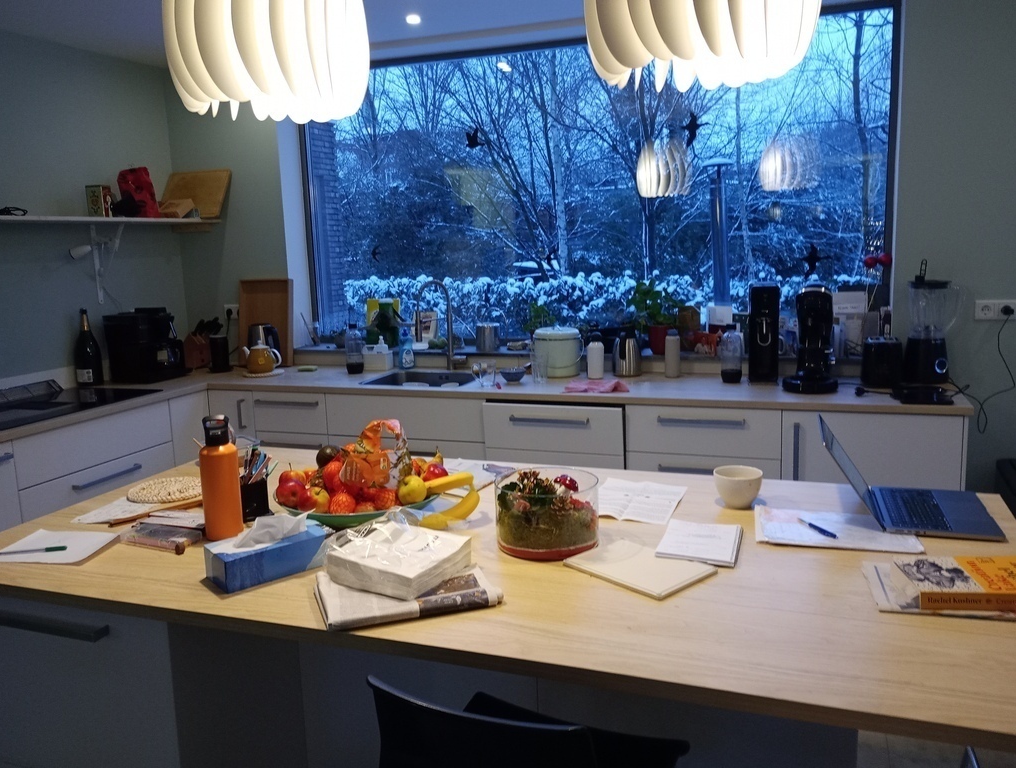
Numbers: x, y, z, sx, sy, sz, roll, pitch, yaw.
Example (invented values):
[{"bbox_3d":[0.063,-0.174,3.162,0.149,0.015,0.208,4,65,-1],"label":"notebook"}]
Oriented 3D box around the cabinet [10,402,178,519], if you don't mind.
[{"bbox_3d":[-1.957,0.528,3.580,0.600,0.820,0.800,2,10,20],"label":"cabinet"}]

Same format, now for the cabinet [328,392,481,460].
[{"bbox_3d":[-0.356,0.400,4.011,0.785,0.820,0.600,2,10,20],"label":"cabinet"}]

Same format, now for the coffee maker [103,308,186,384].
[{"bbox_3d":[-1.817,-0.201,4.215,0.300,0.345,0.320,2,10,20],"label":"coffee maker"}]

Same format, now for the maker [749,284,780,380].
[{"bbox_3d":[1.107,-0.224,3.553,0.118,0.410,0.200,2,10,20],"label":"maker"}]

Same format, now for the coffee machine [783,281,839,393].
[{"bbox_3d":[1.210,-0.189,3.300,0.205,0.420,0.270,2,10,20],"label":"coffee machine"}]

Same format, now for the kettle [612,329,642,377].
[{"bbox_3d":[0.547,-0.141,3.785,0.125,0.205,0.155,2,10,20],"label":"kettle"}]

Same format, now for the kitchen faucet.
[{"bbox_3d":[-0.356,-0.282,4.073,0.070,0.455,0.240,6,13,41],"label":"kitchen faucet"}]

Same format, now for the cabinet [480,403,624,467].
[{"bbox_3d":[0.284,0.406,3.697,0.600,0.750,0.580,2,10,20],"label":"cabinet"}]

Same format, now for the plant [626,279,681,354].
[{"bbox_3d":[0.691,-0.321,3.902,0.265,0.352,0.240,2,10,20],"label":"plant"}]

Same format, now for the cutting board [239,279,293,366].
[{"bbox_3d":[-1.317,-0.326,4.498,0.302,0.466,0.050,2,1,20],"label":"cutting board"}]

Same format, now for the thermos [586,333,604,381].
[{"bbox_3d":[0.398,-0.128,3.742,0.076,0.210,0.076,2,10,20],"label":"thermos"}]

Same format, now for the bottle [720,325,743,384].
[{"bbox_3d":[0.956,-0.128,3.522,0.088,0.242,0.088,2,10,20],"label":"bottle"}]

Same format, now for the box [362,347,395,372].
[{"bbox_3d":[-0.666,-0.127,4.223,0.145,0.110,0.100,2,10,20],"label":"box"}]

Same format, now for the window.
[{"bbox_3d":[0.283,-0.931,4.094,2.970,1.476,0.100,2,10,20],"label":"window"}]

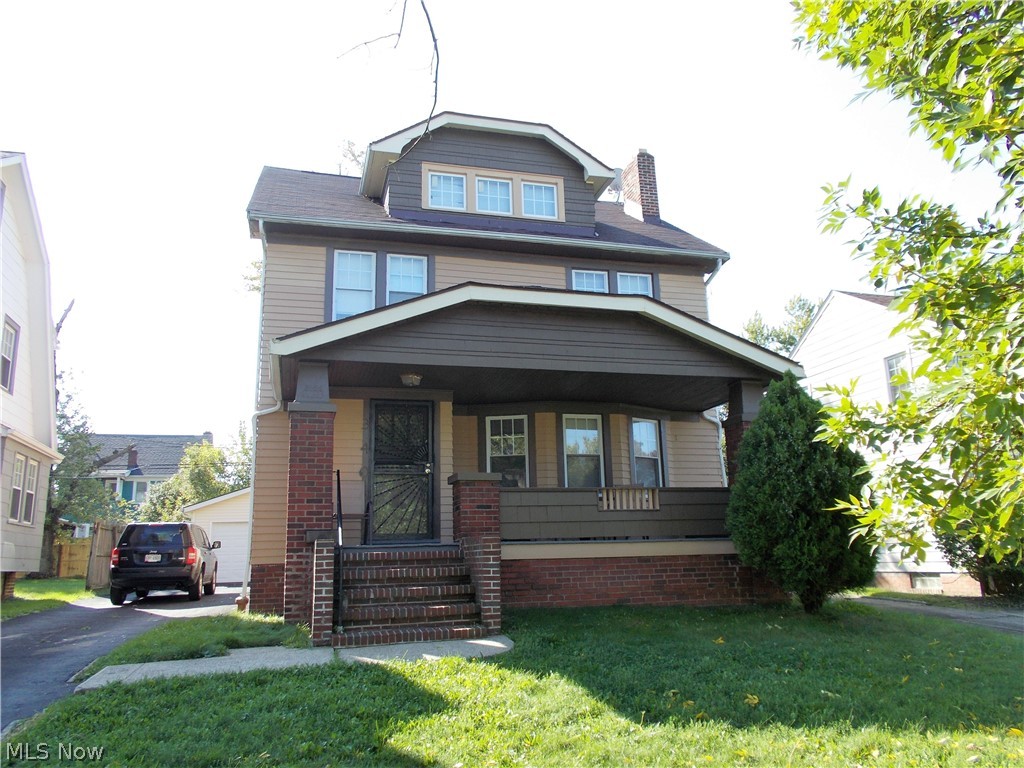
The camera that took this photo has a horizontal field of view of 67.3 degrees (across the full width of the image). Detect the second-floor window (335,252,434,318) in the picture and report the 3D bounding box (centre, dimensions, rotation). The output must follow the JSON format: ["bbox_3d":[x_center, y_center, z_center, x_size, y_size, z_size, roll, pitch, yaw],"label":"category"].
[{"bbox_3d":[-2.084,-1.462,12.249,1.518,1.300,0.120,2,-14,-16],"label":"second-floor window"}]

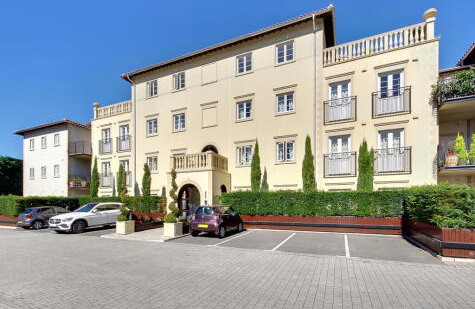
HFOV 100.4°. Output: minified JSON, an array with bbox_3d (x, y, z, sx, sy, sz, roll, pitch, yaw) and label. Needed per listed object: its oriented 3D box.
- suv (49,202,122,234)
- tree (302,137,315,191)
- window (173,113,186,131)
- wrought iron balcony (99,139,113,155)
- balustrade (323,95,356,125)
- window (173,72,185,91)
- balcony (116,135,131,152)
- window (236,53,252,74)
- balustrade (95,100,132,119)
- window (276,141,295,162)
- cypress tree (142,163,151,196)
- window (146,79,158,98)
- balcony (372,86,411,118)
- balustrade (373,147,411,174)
[{"bbox_3d":[-9.200,4.027,13.100,1.870,1.630,4.500,-2,-11,12],"label":"suv"},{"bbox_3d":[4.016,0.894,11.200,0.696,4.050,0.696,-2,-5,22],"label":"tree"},{"bbox_3d":[-4.701,-2.582,16.125,1.113,1.368,0.150,-2,-6,21],"label":"window"},{"bbox_3d":[-12.713,-0.744,19.124,1.904,1.449,0.300,-2,-6,21],"label":"wrought iron balcony"},{"bbox_3d":[6.076,-2.554,11.761,1.776,1.473,0.300,-2,-6,21],"label":"balustrade"},{"bbox_3d":[-4.710,-5.922,16.129,1.133,1.385,0.150,-2,-6,21],"label":"window"},{"bbox_3d":[-10.461,-0.949,18.245,1.810,1.410,0.300,-2,-6,21],"label":"balcony"},{"bbox_3d":[0.461,-6.068,13.276,1.140,1.207,0.150,-2,-5,22],"label":"window"},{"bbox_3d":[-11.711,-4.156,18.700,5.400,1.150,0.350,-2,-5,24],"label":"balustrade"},{"bbox_3d":[2.973,-0.173,12.266,1.113,1.189,0.150,-2,-5,22],"label":"window"},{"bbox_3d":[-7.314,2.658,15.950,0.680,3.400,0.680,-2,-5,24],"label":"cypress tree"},{"bbox_3d":[-7.337,-5.630,17.149,1.192,1.455,0.150,-2,-6,21],"label":"window"},{"bbox_3d":[7.593,-2.511,9.750,1.530,1.280,0.280,-2,-5,24],"label":"balcony"},{"bbox_3d":[7.878,0.329,10.143,1.567,1.399,0.300,-2,-5,22],"label":"balustrade"}]

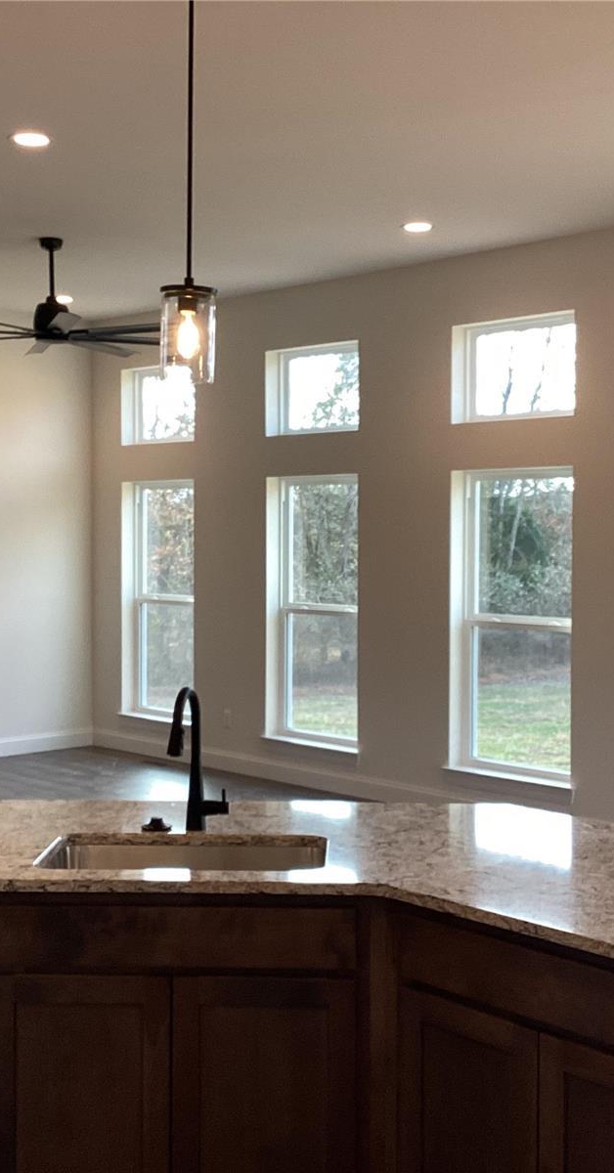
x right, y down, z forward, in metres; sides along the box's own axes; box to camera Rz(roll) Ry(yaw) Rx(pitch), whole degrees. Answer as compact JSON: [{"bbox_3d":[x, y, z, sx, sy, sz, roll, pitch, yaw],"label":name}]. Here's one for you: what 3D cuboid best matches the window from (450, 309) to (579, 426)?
[{"bbox_3d":[1.214,-1.250,8.101,0.110,0.582,0.883,-2,3,-43],"label":"window"}]

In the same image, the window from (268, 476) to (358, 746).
[{"bbox_3d":[0.066,0.157,9.368,0.120,1.786,0.880,-2,3,-43],"label":"window"}]

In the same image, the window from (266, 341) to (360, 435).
[{"bbox_3d":[0.067,-1.300,9.312,0.110,0.577,0.887,-2,3,-43],"label":"window"}]

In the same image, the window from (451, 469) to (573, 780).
[{"bbox_3d":[1.212,0.211,8.158,0.120,1.786,0.890,-2,3,-43],"label":"window"}]

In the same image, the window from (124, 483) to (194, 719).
[{"bbox_3d":[-1.085,0.106,10.584,0.120,1.786,0.888,-2,3,-43],"label":"window"}]

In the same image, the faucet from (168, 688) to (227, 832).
[{"bbox_3d":[-0.289,0.460,3.677,0.120,0.395,0.250,1,2,10],"label":"faucet"}]

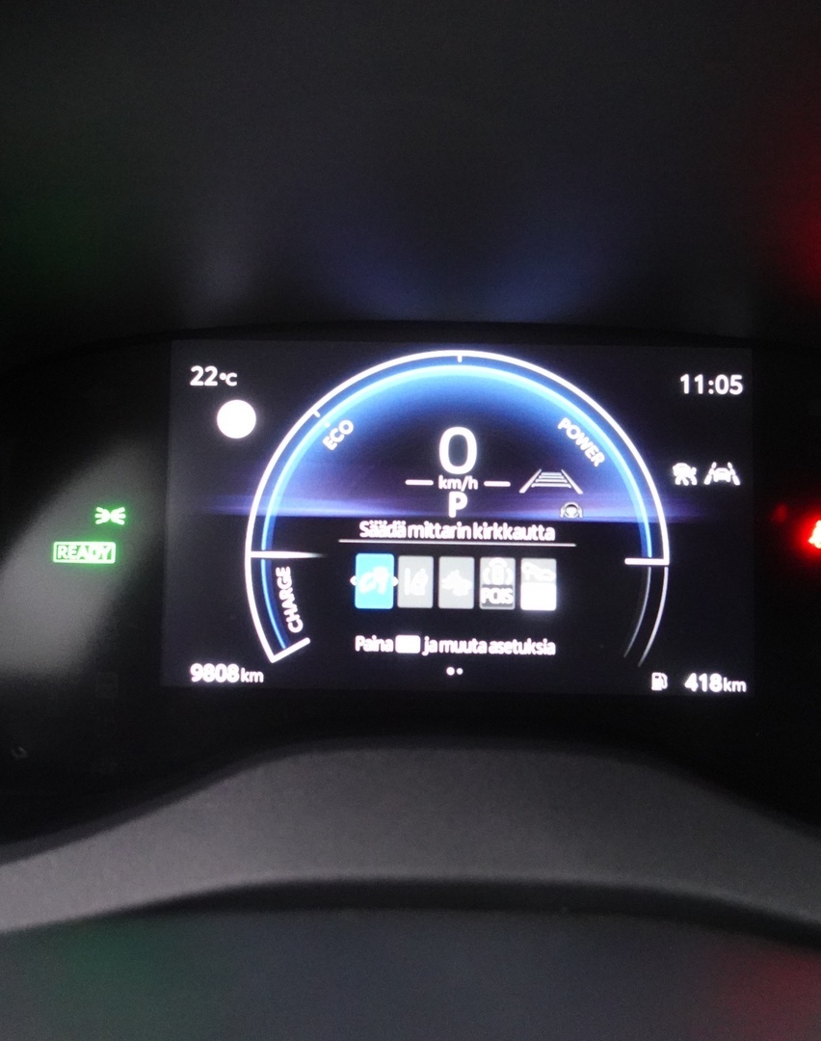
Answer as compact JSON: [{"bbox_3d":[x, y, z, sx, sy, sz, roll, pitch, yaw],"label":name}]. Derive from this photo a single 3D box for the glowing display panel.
[{"bbox_3d":[0.013,-0.001,0.276,0.153,0.091,0.014,1,-5,1],"label":"glowing display panel"}]

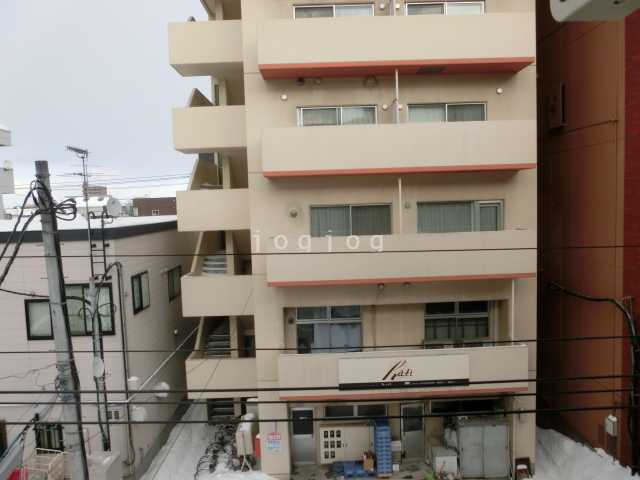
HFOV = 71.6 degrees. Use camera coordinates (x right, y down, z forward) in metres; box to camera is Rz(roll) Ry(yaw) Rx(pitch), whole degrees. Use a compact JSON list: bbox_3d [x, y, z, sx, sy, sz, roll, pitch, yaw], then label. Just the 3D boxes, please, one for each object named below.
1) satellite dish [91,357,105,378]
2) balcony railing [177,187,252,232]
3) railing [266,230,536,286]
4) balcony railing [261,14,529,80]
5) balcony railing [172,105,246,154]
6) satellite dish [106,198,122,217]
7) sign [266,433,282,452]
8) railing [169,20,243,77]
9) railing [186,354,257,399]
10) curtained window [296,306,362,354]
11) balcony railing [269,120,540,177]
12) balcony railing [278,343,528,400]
[{"bbox_3d":[-5.223,3.017,10.494,0.150,0.470,0.450,-1,4,17],"label":"satellite dish"},{"bbox_3d":[-3.702,-1.076,16.237,2.548,1.414,1.368,-2,3,0],"label":"balcony railing"},{"bbox_3d":[2.182,0.451,12.249,7.159,1.237,0.982,-2,4,-1],"label":"railing"},{"bbox_3d":[2.025,-5.229,12.087,7.250,1.245,0.983,-2,3,0],"label":"balcony railing"},{"bbox_3d":[-3.794,-3.936,16.065,2.548,1.414,1.368,-2,3,0],"label":"balcony railing"},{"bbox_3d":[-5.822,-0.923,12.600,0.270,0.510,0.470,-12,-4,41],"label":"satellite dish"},{"bbox_3d":[-1.339,5.985,13.077,0.419,0.530,0.030,-2,4,-1],"label":"sign"},{"bbox_3d":[-3.790,-6.676,15.545,2.574,1.349,1.300,-2,4,-1],"label":"railing"},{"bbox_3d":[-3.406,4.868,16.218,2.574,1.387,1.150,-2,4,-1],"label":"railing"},{"bbox_3d":[0.320,2.863,13.720,2.001,1.791,0.120,-2,4,-1],"label":"curtained window"},{"bbox_3d":[2.115,-2.456,12.254,7.250,1.245,0.983,-2,3,0],"label":"balcony railing"},{"bbox_3d":[2.422,3.843,12.977,7.204,1.308,0.363,-2,3,0],"label":"balcony railing"}]

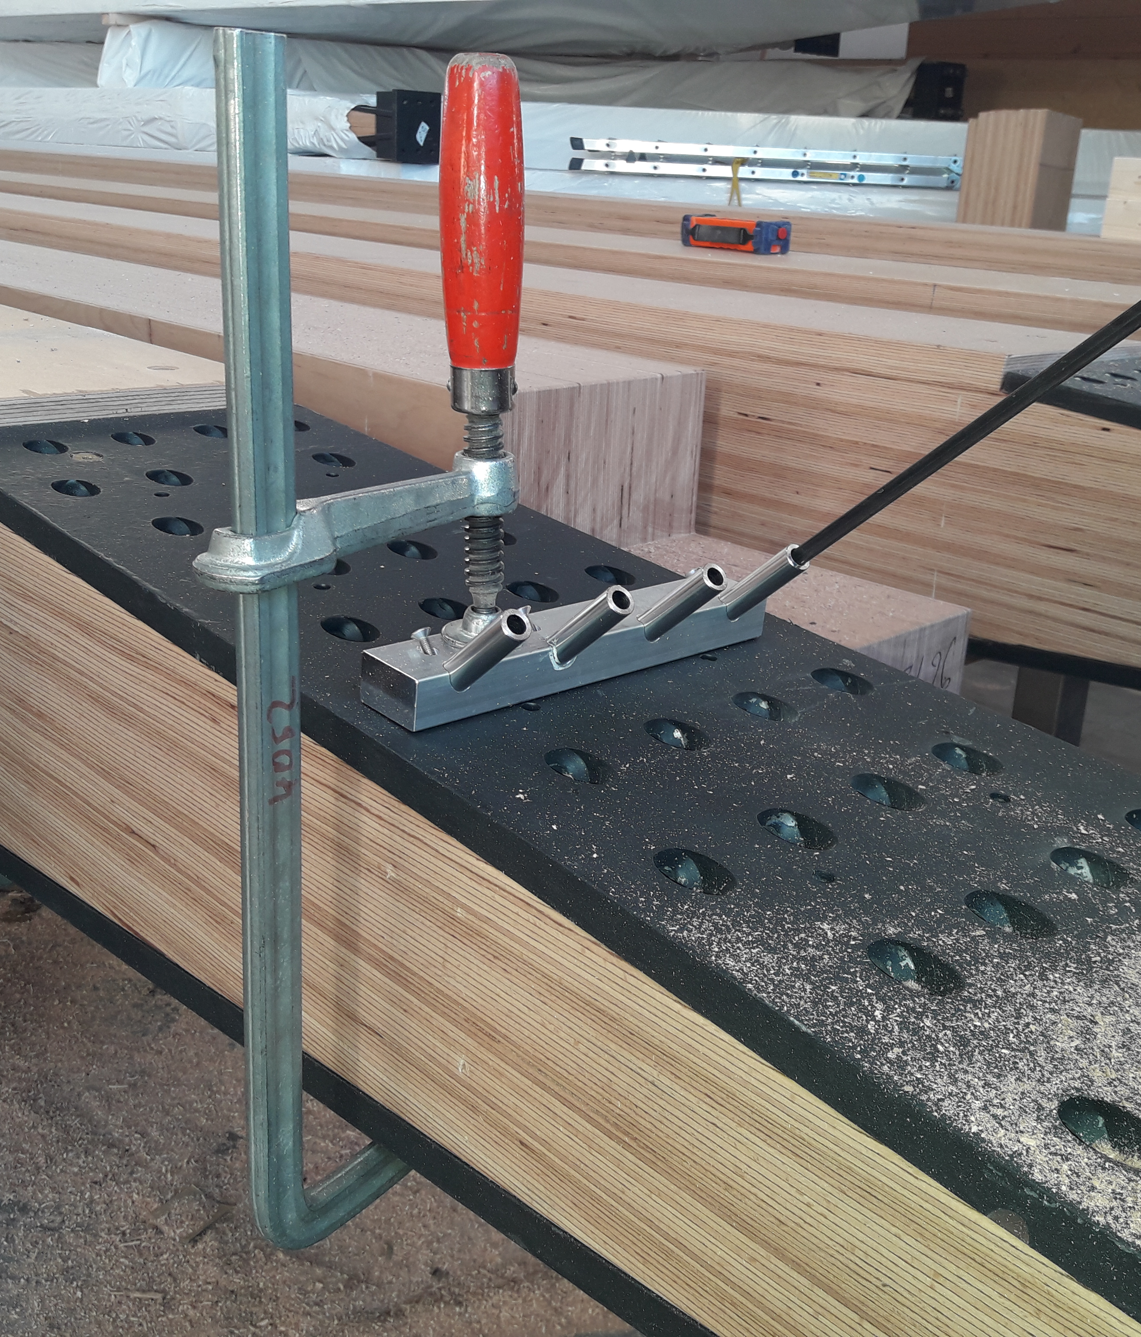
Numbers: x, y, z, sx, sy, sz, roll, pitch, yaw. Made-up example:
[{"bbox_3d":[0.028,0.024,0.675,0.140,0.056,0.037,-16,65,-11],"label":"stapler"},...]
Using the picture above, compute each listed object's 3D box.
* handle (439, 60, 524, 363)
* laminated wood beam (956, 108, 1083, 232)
[{"bbox_3d":[-0.035,-0.180,0.573,0.034,0.121,0.034,1,21,0],"label":"handle"},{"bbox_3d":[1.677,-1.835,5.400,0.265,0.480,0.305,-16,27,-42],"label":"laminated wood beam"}]

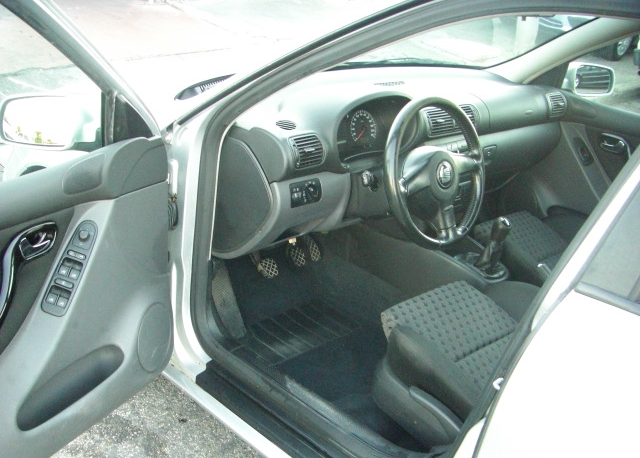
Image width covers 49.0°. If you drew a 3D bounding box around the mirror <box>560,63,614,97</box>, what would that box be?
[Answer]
[{"bbox_3d":[1.047,-0.587,2.740,0.190,0.130,0.095,-4,21,-17],"label":"mirror"}]

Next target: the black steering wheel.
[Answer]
[{"bbox_3d":[0.283,-0.138,1.763,0.375,0.375,0.100,-16,9,-40],"label":"black steering wheel"}]

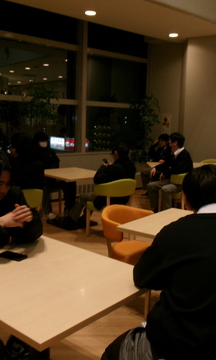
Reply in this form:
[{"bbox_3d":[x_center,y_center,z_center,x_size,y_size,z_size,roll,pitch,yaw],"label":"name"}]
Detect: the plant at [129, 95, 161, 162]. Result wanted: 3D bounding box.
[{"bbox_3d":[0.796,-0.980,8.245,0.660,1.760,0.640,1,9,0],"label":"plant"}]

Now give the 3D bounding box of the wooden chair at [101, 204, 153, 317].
[{"bbox_3d":[0.185,0.579,3.147,0.530,0.730,0.510,7,10,31],"label":"wooden chair"}]

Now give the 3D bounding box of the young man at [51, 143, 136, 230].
[{"bbox_3d":[-0.092,0.088,4.843,0.860,1.160,0.520,8,11,37],"label":"young man"}]

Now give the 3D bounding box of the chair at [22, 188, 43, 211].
[{"bbox_3d":[-0.981,0.428,3.887,0.530,0.740,0.520,10,12,43],"label":"chair"}]

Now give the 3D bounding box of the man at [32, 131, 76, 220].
[{"bbox_3d":[-0.808,-0.072,5.519,0.780,1.230,0.520,9,12,41],"label":"man"}]

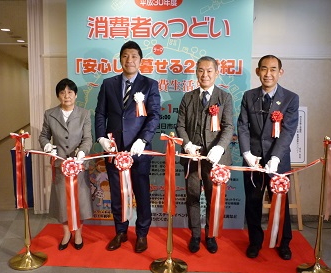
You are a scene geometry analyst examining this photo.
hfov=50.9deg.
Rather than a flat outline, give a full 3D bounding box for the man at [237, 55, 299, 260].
[{"bbox_3d":[0.843,0.194,2.907,0.510,1.706,0.470,4,9,18],"label":"man"}]

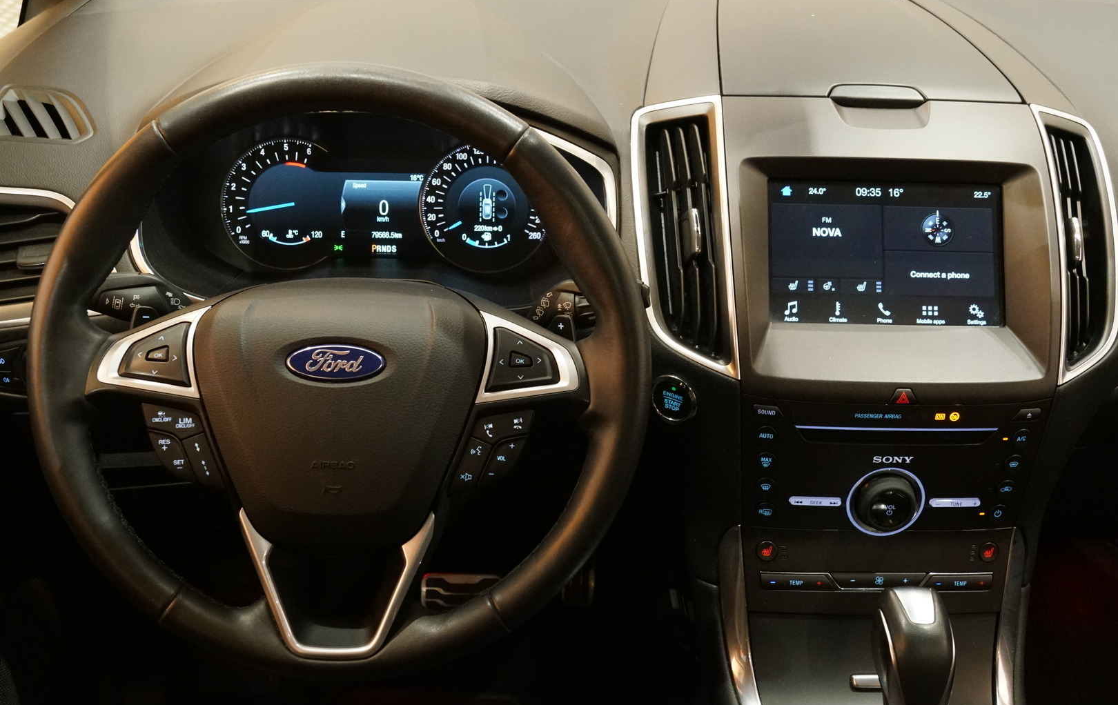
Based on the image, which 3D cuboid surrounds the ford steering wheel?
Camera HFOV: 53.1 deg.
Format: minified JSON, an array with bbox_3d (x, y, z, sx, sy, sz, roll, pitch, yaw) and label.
[{"bbox_3d":[-0.134,0.011,0.693,0.375,0.372,0.085,1,0,-3],"label":"ford steering wheel"}]

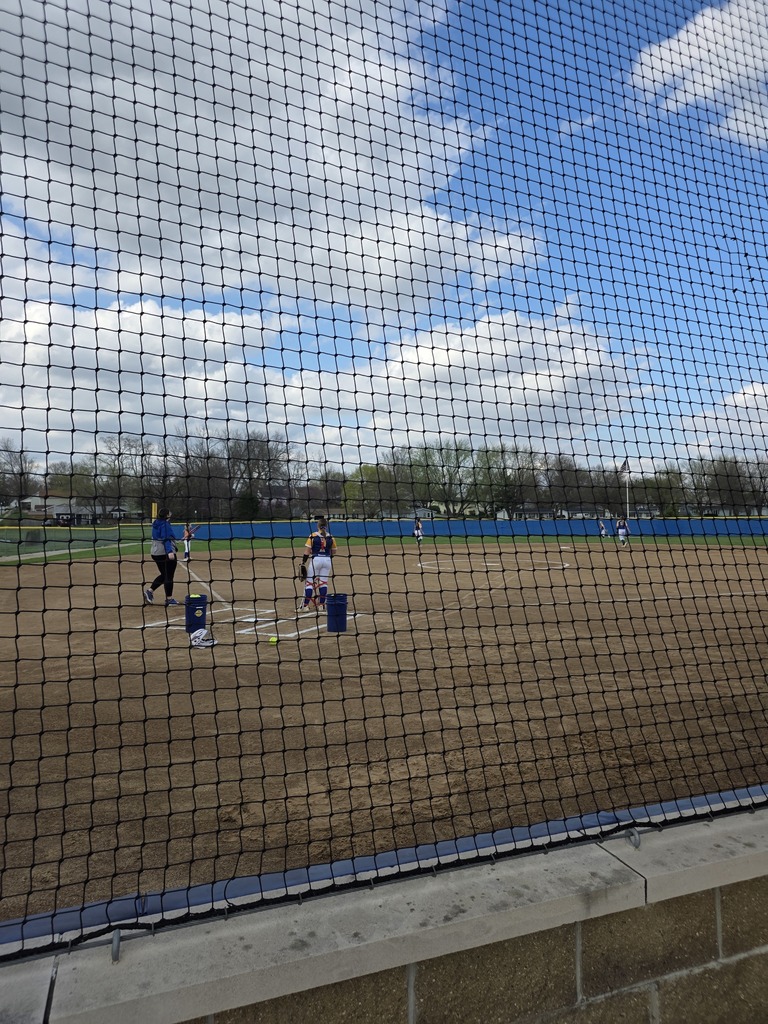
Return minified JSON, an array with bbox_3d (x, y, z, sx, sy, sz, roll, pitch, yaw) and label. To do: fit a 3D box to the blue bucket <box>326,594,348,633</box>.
[{"bbox_3d":[-0.636,1.390,9.300,0.300,0.490,0.300,-1,-1,0],"label":"blue bucket"}]

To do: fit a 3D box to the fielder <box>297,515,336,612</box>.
[{"bbox_3d":[-1.109,0.871,11.350,0.620,1.580,0.450,0,-1,-10],"label":"fielder"}]

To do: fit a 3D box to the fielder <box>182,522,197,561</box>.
[{"bbox_3d":[-7.583,1.141,26.500,0.560,1.560,0.450,0,-1,-27],"label":"fielder"}]

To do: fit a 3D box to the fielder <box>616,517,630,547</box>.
[{"bbox_3d":[11.827,0.978,33.600,0.650,1.550,0.500,-1,-1,14],"label":"fielder"}]

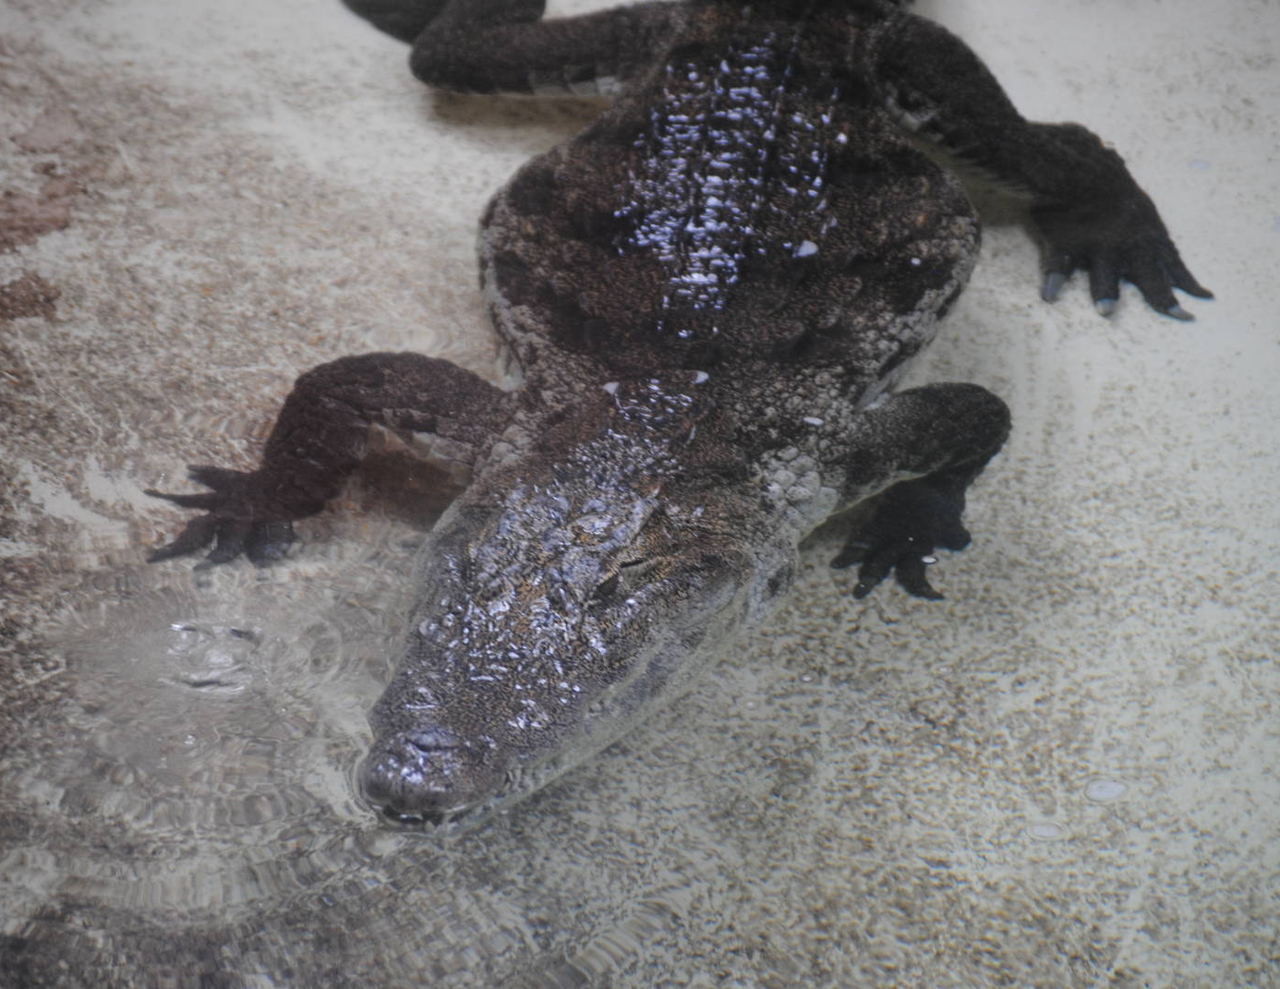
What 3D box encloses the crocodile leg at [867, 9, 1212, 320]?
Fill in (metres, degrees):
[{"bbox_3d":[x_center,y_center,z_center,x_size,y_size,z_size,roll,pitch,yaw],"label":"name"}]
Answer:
[{"bbox_3d":[0.346,-0.285,5.350,0.300,0.150,0.260,-5,38,-6],"label":"crocodile leg"}]

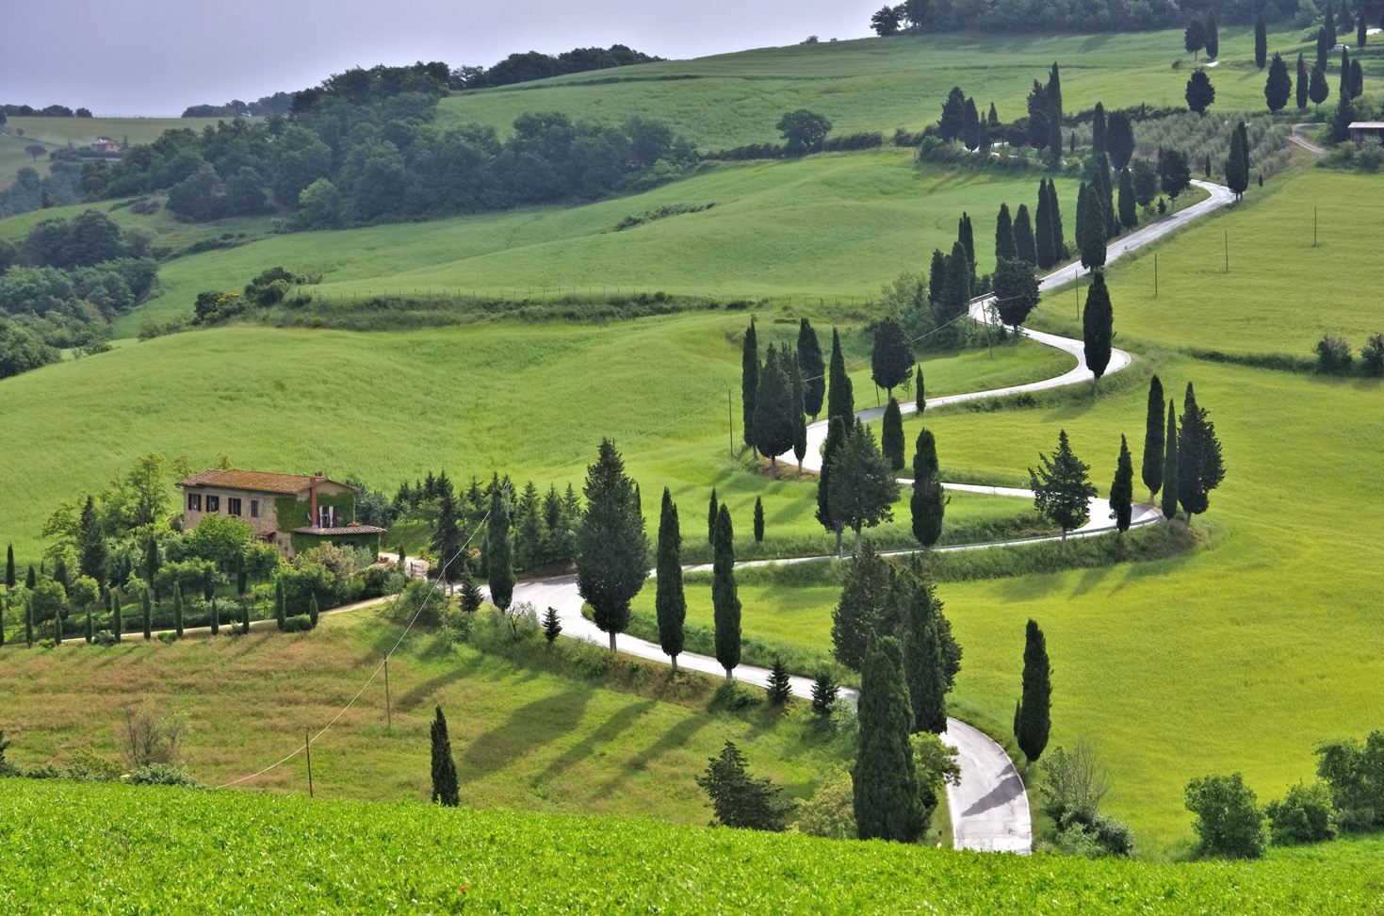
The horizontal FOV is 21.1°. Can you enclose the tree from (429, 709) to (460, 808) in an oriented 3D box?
[{"bbox_3d":[-16.930,20.680,255.000,2.030,7.430,1.990,0,4,0],"label":"tree"}]

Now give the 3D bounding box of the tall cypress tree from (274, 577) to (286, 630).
[{"bbox_3d":[-35.990,12.700,325.000,1.040,4.630,1.040,0,4,0],"label":"tall cypress tree"}]

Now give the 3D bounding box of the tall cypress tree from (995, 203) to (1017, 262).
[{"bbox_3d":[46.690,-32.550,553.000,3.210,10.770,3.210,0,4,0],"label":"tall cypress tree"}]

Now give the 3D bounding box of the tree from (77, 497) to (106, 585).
[{"bbox_3d":[-54.200,7.520,336.000,2.640,8.400,2.640,0,4,0],"label":"tree"}]

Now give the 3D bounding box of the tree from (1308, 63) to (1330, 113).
[{"bbox_3d":[144.970,-85.360,860.000,4.510,11.750,4.510,0,4,0],"label":"tree"}]

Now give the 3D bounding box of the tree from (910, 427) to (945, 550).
[{"bbox_3d":[22.503,2.949,356.000,3.100,11.900,3.100,0,4,0],"label":"tree"}]

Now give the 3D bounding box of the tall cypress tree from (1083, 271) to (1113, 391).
[{"bbox_3d":[50.452,-15.777,462.000,3.690,14.900,3.690,0,4,0],"label":"tall cypress tree"}]

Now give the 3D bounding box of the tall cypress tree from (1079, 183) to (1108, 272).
[{"bbox_3d":[62.780,-35.920,583.000,4.270,13.890,4.270,0,4,0],"label":"tall cypress tree"}]

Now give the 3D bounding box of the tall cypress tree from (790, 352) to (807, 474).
[{"bbox_3d":[11.538,-4.883,400.000,1.690,13.020,1.690,0,4,0],"label":"tall cypress tree"}]

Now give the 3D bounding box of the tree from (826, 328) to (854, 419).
[{"bbox_3d":[16.464,-8.382,412.000,3.110,11.970,3.110,0,4,0],"label":"tree"}]

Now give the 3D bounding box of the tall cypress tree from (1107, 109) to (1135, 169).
[{"bbox_3d":[70.520,-52.200,612.000,4.530,10.160,4.440,0,4,0],"label":"tall cypress tree"}]

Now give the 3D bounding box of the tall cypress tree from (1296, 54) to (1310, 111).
[{"bbox_3d":[136.231,-83.825,830.000,2.770,12.780,2.770,0,4,0],"label":"tall cypress tree"}]

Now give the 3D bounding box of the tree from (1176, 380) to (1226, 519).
[{"bbox_3d":[49.500,-0.470,362.000,4.840,13.780,4.450,0,4,0],"label":"tree"}]

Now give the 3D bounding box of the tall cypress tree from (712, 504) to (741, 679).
[{"bbox_3d":[2.910,11.280,313.000,2.460,14.740,2.460,0,4,0],"label":"tall cypress tree"}]

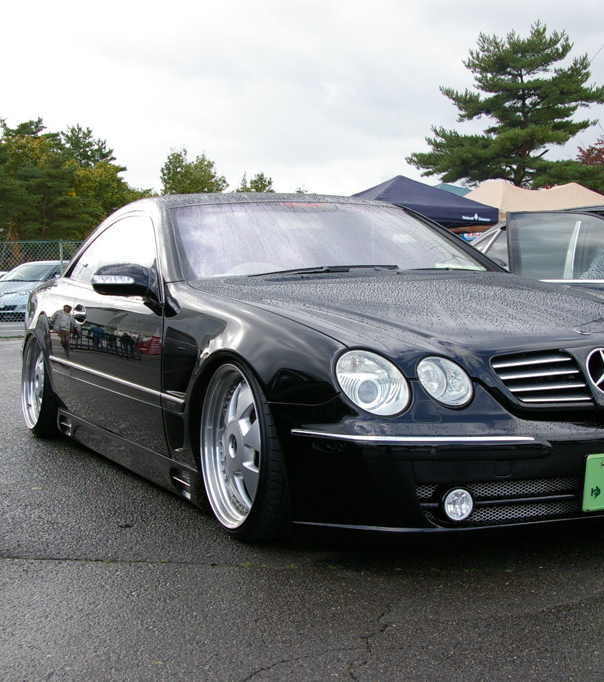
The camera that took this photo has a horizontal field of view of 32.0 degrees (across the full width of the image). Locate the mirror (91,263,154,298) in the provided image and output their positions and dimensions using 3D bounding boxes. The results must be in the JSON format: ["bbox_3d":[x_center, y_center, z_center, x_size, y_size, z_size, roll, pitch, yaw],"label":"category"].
[{"bbox_3d":[-0.716,-0.237,4.182,0.220,0.142,0.130,-2,3,-27],"label":"mirror"}]

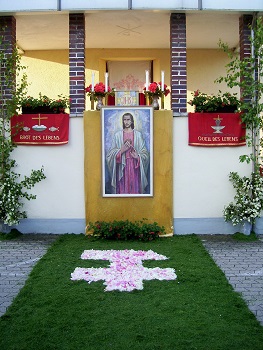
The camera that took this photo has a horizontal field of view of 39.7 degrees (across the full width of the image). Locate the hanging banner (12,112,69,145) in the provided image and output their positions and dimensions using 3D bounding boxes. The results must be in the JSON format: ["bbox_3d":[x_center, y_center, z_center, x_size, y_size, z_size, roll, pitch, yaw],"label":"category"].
[{"bbox_3d":[-1.577,-0.781,6.294,1.011,0.540,0.040,0,5,0],"label":"hanging banner"}]

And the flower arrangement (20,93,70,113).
[{"bbox_3d":[-1.502,-1.240,6.361,0.873,0.362,0.300,0,5,0],"label":"flower arrangement"}]

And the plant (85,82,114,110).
[{"bbox_3d":[-0.553,-1.378,6.399,0.527,0.484,0.400,0,5,0],"label":"plant"}]

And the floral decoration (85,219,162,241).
[{"bbox_3d":[-0.094,0.929,6.235,1.353,0.375,0.350,0,5,0],"label":"floral decoration"}]

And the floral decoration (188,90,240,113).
[{"bbox_3d":[1.449,-1.274,6.358,0.908,0.396,0.300,0,5,0],"label":"floral decoration"}]

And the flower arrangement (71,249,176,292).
[{"bbox_3d":[-0.089,1.214,4.845,1.302,0.030,1.560,0,5,0],"label":"flower arrangement"}]

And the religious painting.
[{"bbox_3d":[-0.066,-0.384,6.262,0.899,1.557,0.040,0,5,0],"label":"religious painting"}]

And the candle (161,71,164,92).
[{"bbox_3d":[0.549,-1.637,6.344,0.045,0.359,0.045,0,5,0],"label":"candle"}]

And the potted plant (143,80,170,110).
[{"bbox_3d":[0.444,-1.387,6.398,0.501,0.501,0.400,0,5,0],"label":"potted plant"}]

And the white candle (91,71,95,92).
[{"bbox_3d":[-0.666,-1.624,6.345,0.045,0.367,0.045,0,5,0],"label":"white candle"}]

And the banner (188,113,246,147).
[{"bbox_3d":[1.486,-0.781,6.294,1.002,0.575,0.040,0,5,0],"label":"banner"}]

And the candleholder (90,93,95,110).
[{"bbox_3d":[-0.678,-1.291,6.377,0.060,0.319,0.060,0,5,0],"label":"candleholder"}]

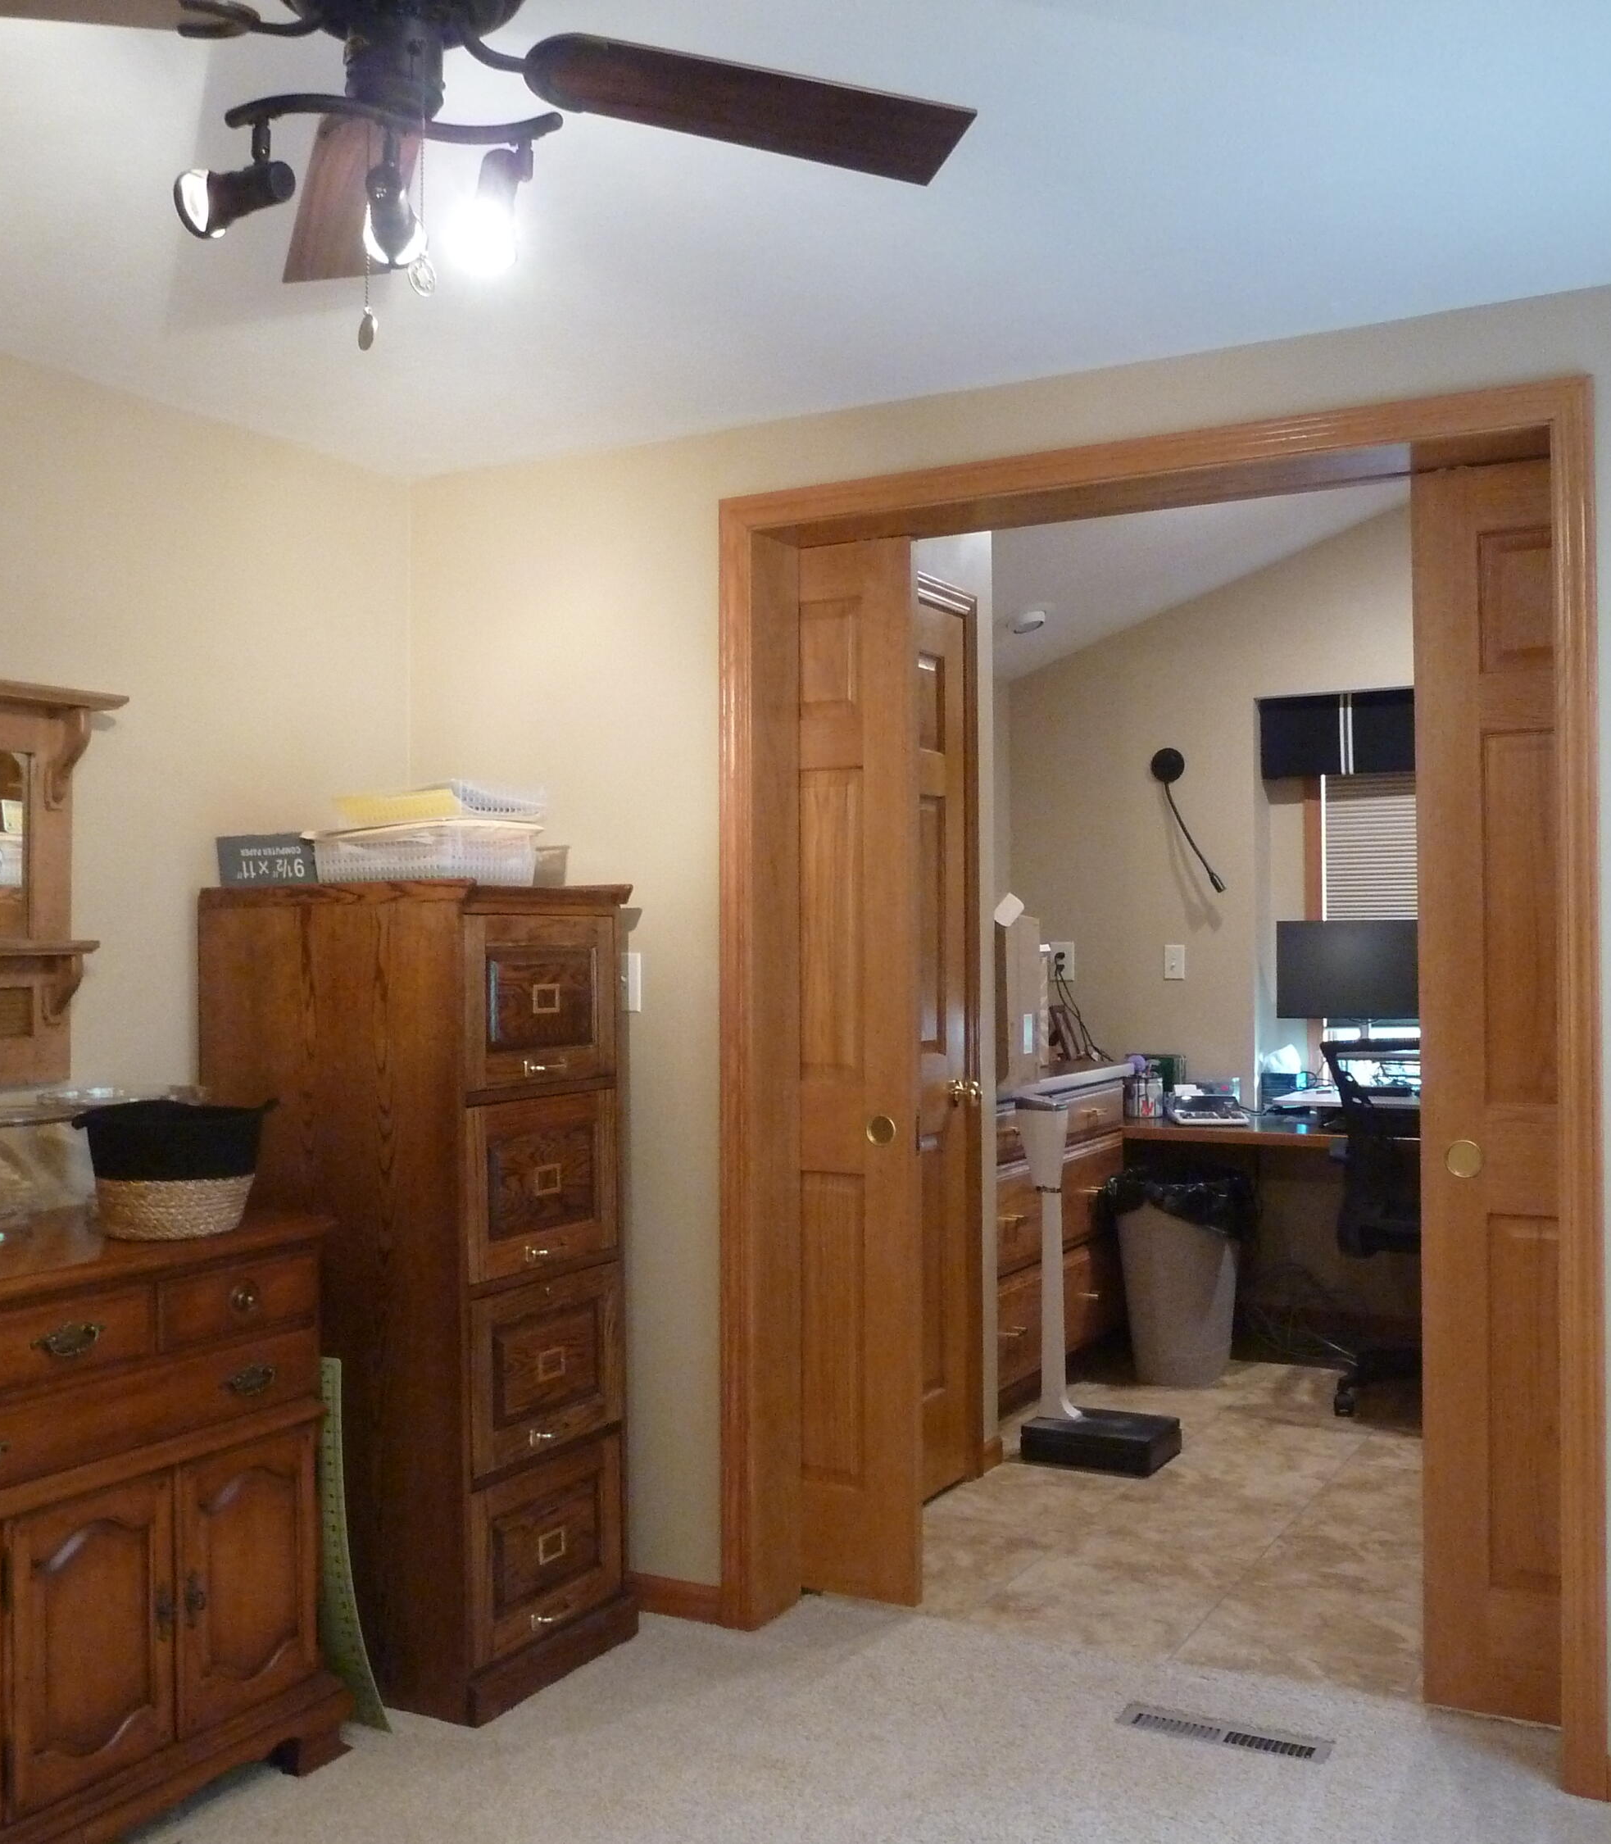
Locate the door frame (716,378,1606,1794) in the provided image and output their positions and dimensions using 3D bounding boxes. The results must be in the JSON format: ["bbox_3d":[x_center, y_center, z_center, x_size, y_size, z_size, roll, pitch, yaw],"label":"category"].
[{"bbox_3d":[0.554,0.250,3.049,1.498,2.090,0.200,-1,0,28],"label":"door frame"}]

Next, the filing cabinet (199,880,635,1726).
[{"bbox_3d":[-0.693,0.621,3.208,0.618,1.367,0.457,-1,0,28],"label":"filing cabinet"}]

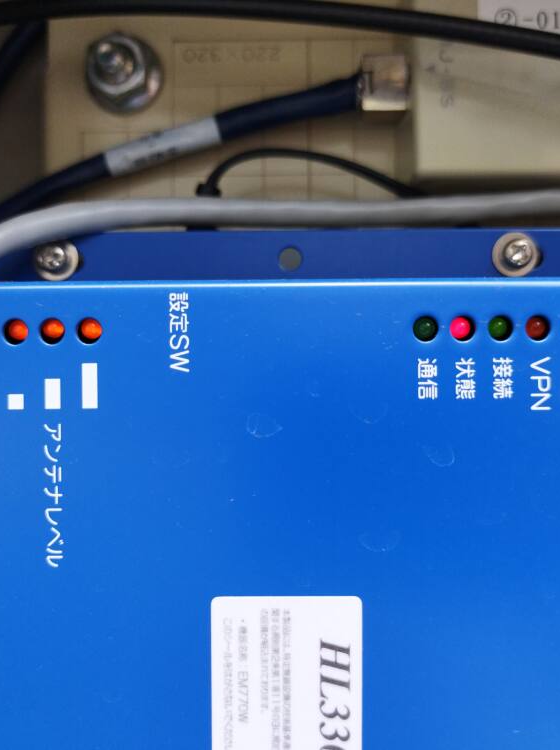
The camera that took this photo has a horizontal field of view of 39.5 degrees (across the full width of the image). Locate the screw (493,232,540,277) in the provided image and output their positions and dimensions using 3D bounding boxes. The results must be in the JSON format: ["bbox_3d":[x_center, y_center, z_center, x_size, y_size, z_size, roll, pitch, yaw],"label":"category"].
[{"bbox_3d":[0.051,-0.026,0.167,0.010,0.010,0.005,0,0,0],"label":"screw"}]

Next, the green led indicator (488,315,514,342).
[{"bbox_3d":[0.038,-0.008,0.135,0.004,0.004,0.004,0,0,0],"label":"green led indicator"}]

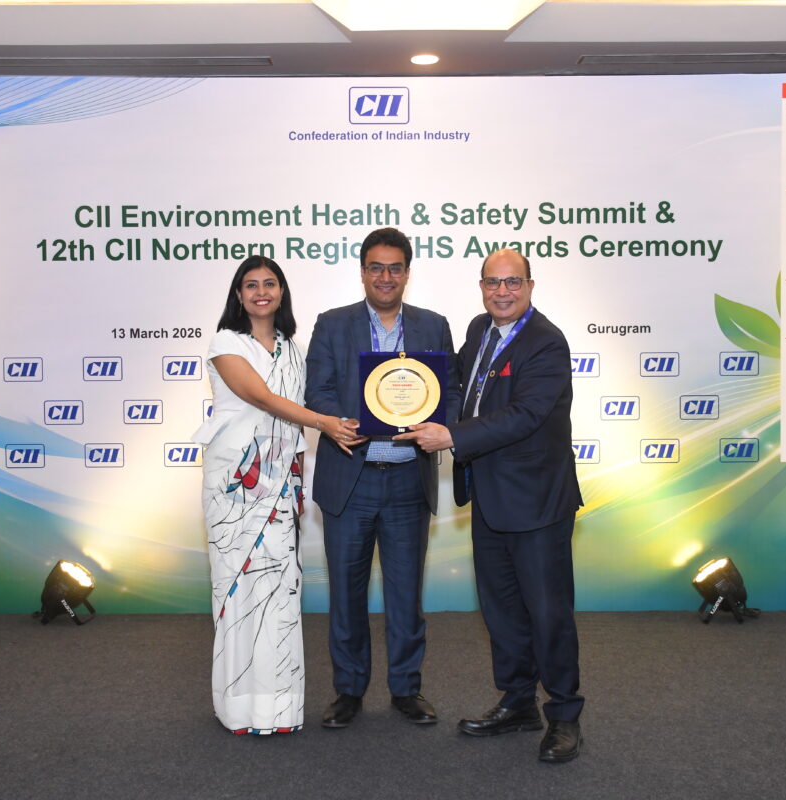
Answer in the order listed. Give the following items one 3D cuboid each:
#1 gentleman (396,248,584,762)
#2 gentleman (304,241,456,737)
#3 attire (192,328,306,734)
[{"bbox_3d":[0.362,0.320,4.033,0.560,1.660,0.460,1,2,35],"label":"gentleman"},{"bbox_3d":[-0.038,0.265,4.271,0.560,1.750,0.440,0,2,0],"label":"gentleman"},{"bbox_3d":[-0.507,0.438,4.267,0.420,1.410,0.360,-1,2,-18],"label":"attire"}]

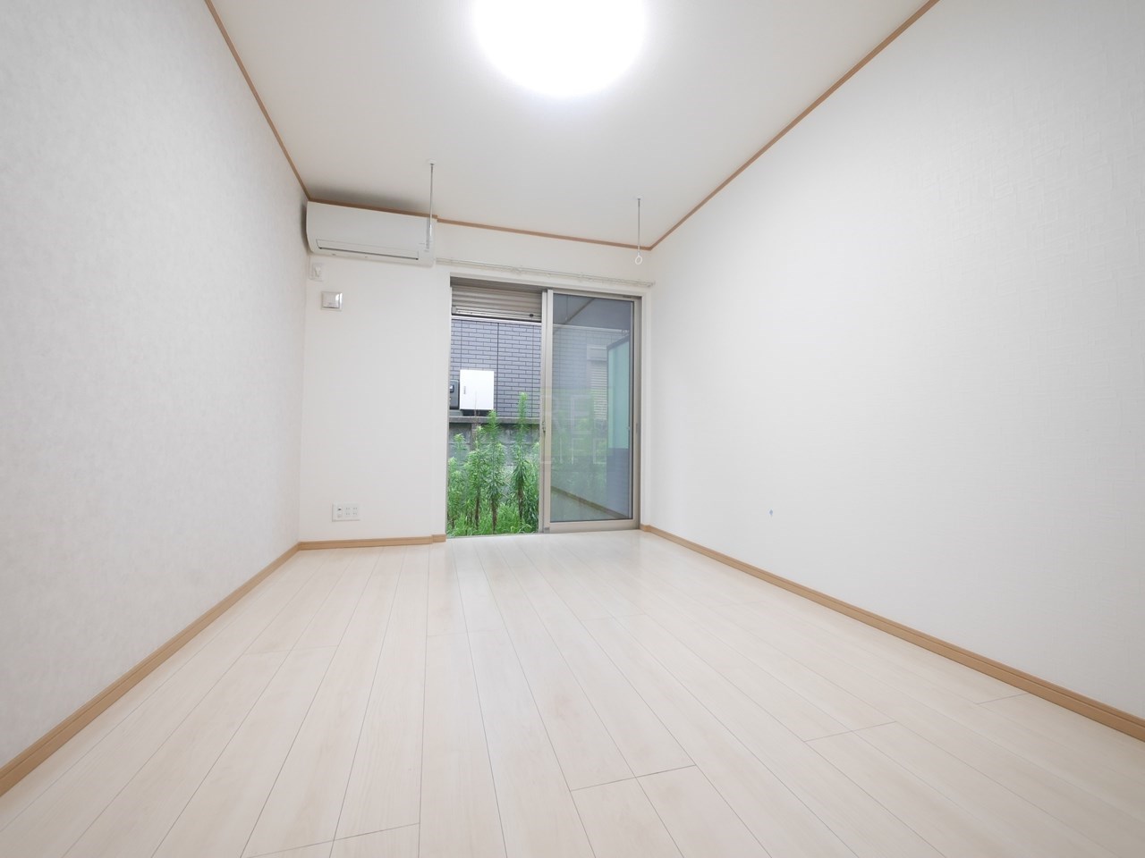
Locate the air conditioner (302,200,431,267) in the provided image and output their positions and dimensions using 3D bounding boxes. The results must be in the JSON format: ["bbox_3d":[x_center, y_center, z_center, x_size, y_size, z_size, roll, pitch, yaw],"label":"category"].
[{"bbox_3d":[-1.354,-1.318,3.175,0.785,0.268,0.225,1,-2,-17],"label":"air conditioner"}]

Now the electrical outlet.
[{"bbox_3d":[-1.552,0.568,3.180,0.166,0.123,0.012,1,-2,-17],"label":"electrical outlet"}]

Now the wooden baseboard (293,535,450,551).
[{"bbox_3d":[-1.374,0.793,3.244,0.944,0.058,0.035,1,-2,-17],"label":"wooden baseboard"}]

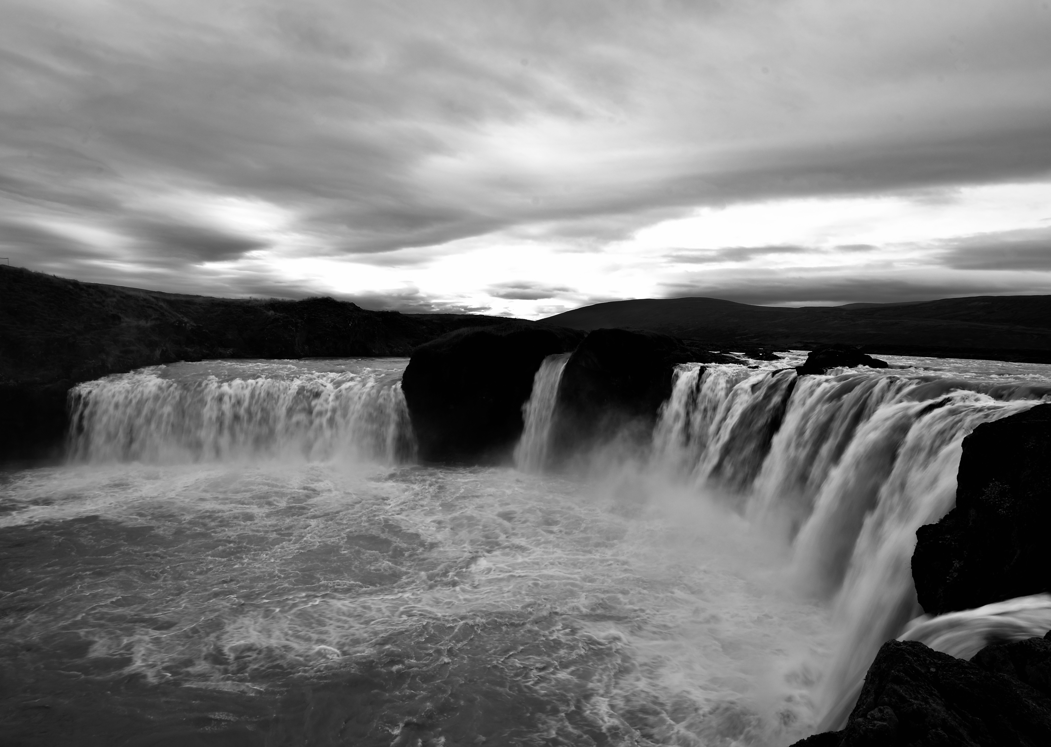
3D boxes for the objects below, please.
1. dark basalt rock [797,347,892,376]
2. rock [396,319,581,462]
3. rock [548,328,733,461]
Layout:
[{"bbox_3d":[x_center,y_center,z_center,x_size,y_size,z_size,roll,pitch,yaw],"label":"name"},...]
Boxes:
[{"bbox_3d":[27.300,-1.100,56.500,7.800,2.500,5.000,0,3,0],"label":"dark basalt rock"},{"bbox_3d":[-3.000,1.400,70.500,18.500,14.000,13.500,0,3,0],"label":"rock"},{"bbox_3d":[11.600,1.800,69.500,18.000,13.000,13.000,0,3,0],"label":"rock"}]

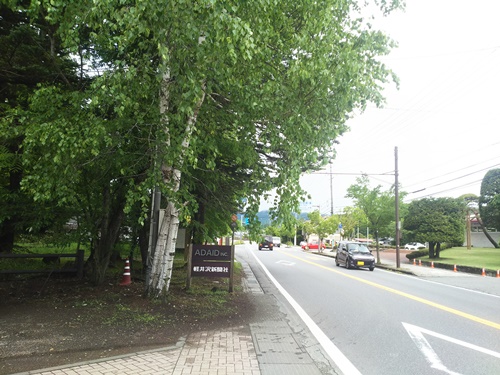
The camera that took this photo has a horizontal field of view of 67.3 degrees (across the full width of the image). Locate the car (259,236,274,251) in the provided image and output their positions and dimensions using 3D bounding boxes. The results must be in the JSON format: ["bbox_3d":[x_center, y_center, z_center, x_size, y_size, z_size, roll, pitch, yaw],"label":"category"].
[{"bbox_3d":[2.087,7.161,47.500,1.680,1.760,3.900,2,-8,-3],"label":"car"}]

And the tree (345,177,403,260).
[{"bbox_3d":[8.523,2.085,25.300,4.000,6.000,3.900,2,-8,0],"label":"tree"}]

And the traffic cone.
[{"bbox_3d":[-3.415,2.297,10.300,0.370,0.730,0.370,2,-8,0],"label":"traffic cone"}]

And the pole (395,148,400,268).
[{"bbox_3d":[8.744,1.045,22.200,0.240,7.300,0.240,2,-8,0],"label":"pole"}]

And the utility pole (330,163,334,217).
[{"bbox_3d":[10.959,2.505,50.000,0.320,12.000,0.320,2,-8,0],"label":"utility pole"}]

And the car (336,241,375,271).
[{"bbox_3d":[6.258,4.000,22.400,1.480,1.620,3.400,2,-8,-1],"label":"car"}]

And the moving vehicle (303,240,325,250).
[{"bbox_3d":[9.574,8.599,56.000,3.750,1.500,1.660,2,-8,-3],"label":"moving vehicle"}]

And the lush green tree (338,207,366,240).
[{"bbox_3d":[8.820,3.873,32.000,2.500,4.300,2.500,2,-8,0],"label":"lush green tree"}]

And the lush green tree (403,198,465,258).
[{"bbox_3d":[13.132,2.869,26.800,4.500,4.350,4.300,2,-8,0],"label":"lush green tree"}]

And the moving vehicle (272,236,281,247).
[{"bbox_3d":[4.943,10.006,69.000,1.620,1.900,3.900,2,-8,-3],"label":"moving vehicle"}]

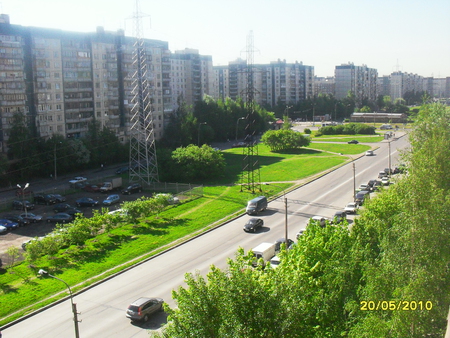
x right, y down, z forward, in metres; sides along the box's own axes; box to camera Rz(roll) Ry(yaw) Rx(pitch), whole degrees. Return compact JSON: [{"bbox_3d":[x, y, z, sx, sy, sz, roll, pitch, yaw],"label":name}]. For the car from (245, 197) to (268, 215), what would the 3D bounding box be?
[{"bbox_3d":[6.197,6.894,94.293,2.000,2.300,5.400,4,10,28],"label":"car"}]

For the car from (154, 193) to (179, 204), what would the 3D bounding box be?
[{"bbox_3d":[-11.886,6.168,101.298,4.400,1.480,1.750,4,11,25],"label":"car"}]

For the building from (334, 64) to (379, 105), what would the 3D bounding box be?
[{"bbox_3d":[112.819,-68.200,417.442,16.009,37.000,93.360,5,11,26],"label":"building"}]

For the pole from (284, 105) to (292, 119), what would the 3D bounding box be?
[{"bbox_3d":[35.655,-29.112,274.095,3.600,10.500,0.600,6,12,30],"label":"pole"}]

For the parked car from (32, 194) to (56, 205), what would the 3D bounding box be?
[{"bbox_3d":[-34.469,5.987,94.965,4.600,1.720,1.820,5,11,26],"label":"parked car"}]

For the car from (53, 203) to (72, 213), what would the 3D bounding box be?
[{"bbox_3d":[-28.837,7.110,89.054,4.300,1.450,1.700,4,11,25],"label":"car"}]

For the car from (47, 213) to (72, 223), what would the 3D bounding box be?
[{"bbox_3d":[-27.628,8.195,82.809,4.350,1.420,1.700,2,10,14],"label":"car"}]

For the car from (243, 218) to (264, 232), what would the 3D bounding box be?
[{"bbox_3d":[4.835,9.437,82.418,1.760,1.460,4.400,6,12,30],"label":"car"}]

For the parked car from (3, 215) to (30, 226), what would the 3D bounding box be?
[{"bbox_3d":[-36.132,8.911,85.865,4.500,1.650,1.800,6,12,30],"label":"parked car"}]

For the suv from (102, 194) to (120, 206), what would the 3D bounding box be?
[{"bbox_3d":[-23.413,6.443,102.212,1.700,1.520,4.000,3,10,23],"label":"suv"}]

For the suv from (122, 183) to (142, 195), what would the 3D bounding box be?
[{"bbox_3d":[-19.619,4.278,104.500,1.800,1.670,4.500,7,12,38],"label":"suv"}]

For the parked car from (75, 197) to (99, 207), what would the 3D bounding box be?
[{"bbox_3d":[-28.092,6.772,100.844,4.400,1.450,1.720,1,9,13],"label":"parked car"}]

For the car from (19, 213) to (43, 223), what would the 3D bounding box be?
[{"bbox_3d":[-32.675,8.168,83.140,4.200,1.420,1.680,3,10,20],"label":"car"}]

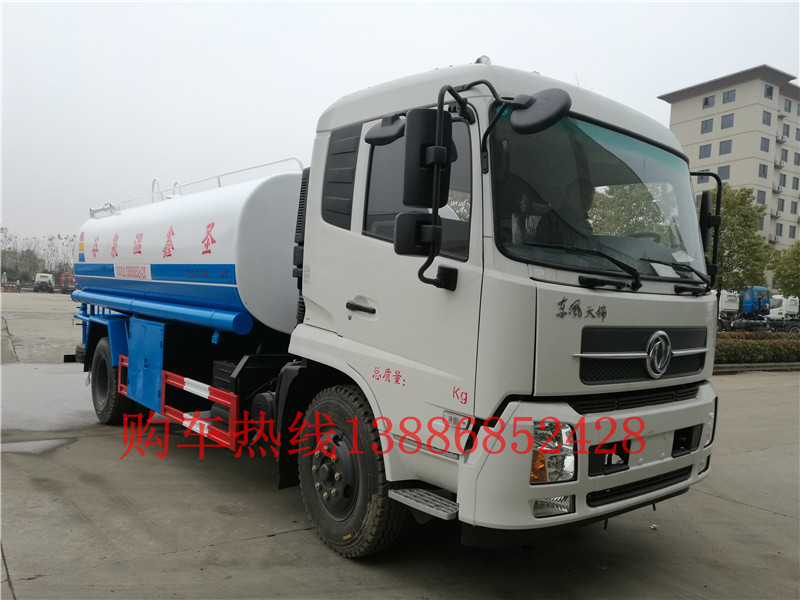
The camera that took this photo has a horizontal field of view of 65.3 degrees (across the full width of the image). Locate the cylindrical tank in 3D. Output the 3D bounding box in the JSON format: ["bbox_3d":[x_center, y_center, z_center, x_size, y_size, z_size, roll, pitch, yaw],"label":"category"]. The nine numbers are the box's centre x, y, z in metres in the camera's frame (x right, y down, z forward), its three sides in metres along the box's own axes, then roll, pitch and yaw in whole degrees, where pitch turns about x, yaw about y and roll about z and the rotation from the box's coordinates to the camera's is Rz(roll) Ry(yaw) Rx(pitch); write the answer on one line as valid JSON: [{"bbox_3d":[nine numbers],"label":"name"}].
[{"bbox_3d":[-2.011,-0.466,7.420,2.240,1.440,5.050,3,1,-40],"label":"cylindrical tank"}]

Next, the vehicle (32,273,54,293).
[{"bbox_3d":[-38.795,-1.874,68.000,2.100,2.200,5.000,3,1,-27],"label":"vehicle"}]

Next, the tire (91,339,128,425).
[{"bbox_3d":[-3.325,0.924,7.250,0.270,1.010,1.010,3,0,-40],"label":"tire"}]

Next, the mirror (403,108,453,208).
[{"bbox_3d":[0.121,-0.633,2.790,0.205,0.440,0.100,3,1,-5],"label":"mirror"}]

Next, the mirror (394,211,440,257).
[{"bbox_3d":[0.080,-0.291,2.770,0.200,0.190,0.090,3,1,-5],"label":"mirror"}]

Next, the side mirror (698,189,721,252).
[{"bbox_3d":[2.245,-0.579,4.570,0.100,0.440,0.200,3,1,23],"label":"side mirror"}]

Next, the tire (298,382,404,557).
[{"bbox_3d":[-0.303,1.044,3.853,0.270,1.010,1.010,3,0,-38],"label":"tire"}]

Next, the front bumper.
[{"bbox_3d":[1.253,0.780,3.450,2.360,0.610,0.370,3,0,-40],"label":"front bumper"}]

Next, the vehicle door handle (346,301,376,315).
[{"bbox_3d":[-0.214,0.042,3.470,0.050,0.045,0.260,3,1,-40],"label":"vehicle door handle"}]

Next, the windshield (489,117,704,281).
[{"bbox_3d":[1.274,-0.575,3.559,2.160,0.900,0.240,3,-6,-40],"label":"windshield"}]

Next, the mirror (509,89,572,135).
[{"bbox_3d":[0.601,-0.796,2.650,0.270,0.220,0.100,4,-42,36],"label":"mirror"}]

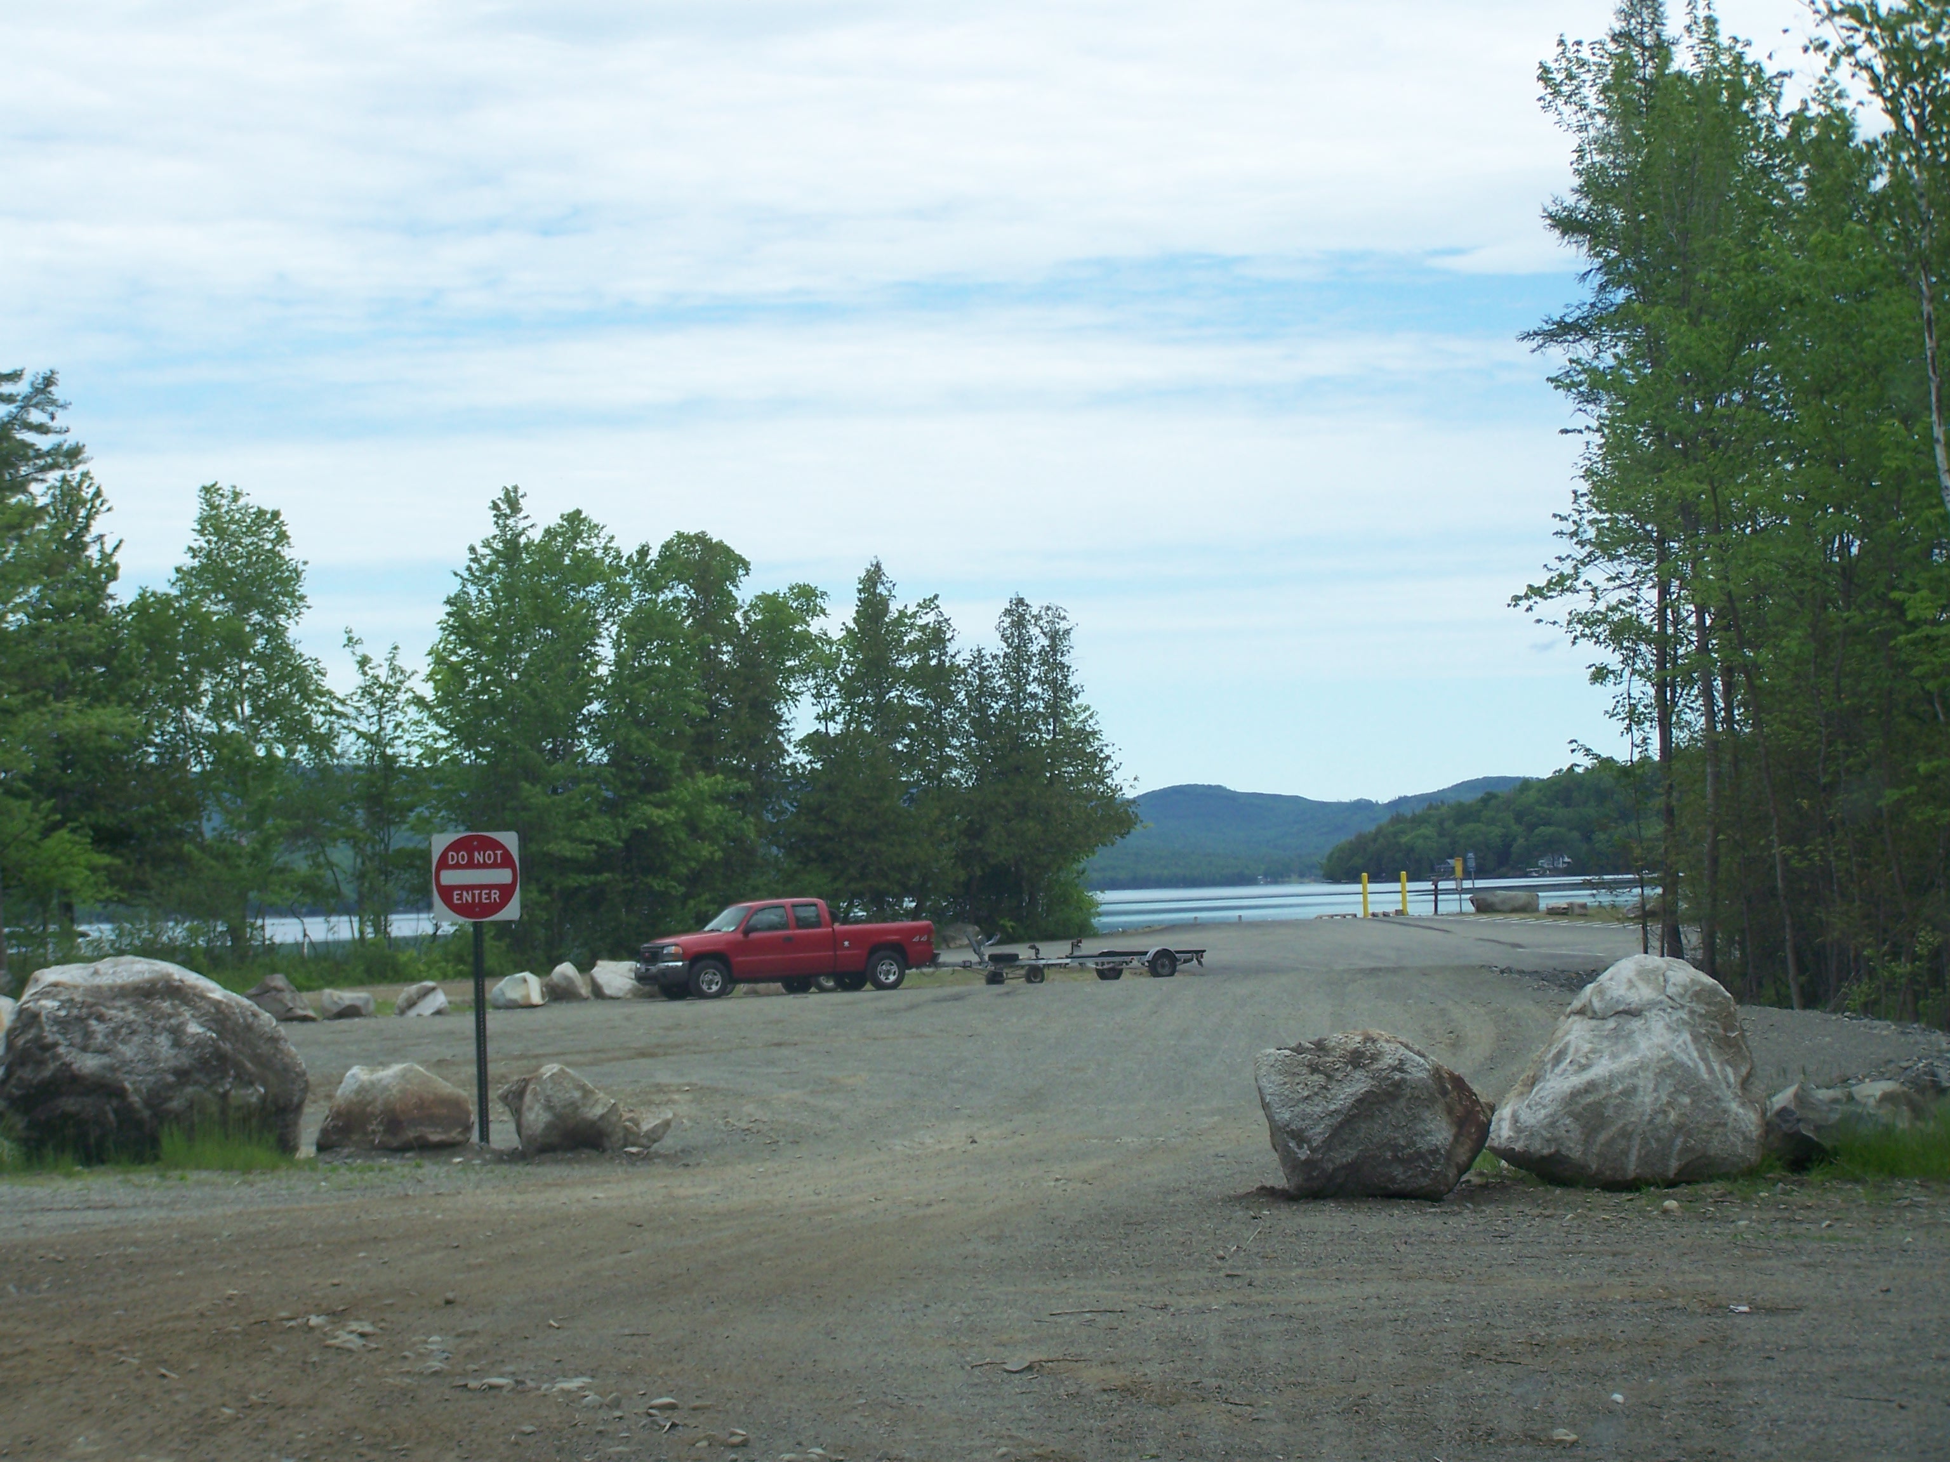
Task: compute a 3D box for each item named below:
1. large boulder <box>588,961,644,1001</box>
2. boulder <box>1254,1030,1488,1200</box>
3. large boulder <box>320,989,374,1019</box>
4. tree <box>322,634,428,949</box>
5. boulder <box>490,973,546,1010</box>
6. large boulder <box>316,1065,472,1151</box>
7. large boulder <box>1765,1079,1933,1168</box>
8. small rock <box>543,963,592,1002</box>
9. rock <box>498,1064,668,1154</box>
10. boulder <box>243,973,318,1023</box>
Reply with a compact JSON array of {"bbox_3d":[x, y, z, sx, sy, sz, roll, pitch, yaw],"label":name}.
[{"bbox_3d":[-6.987,4.934,77.000,1.250,0.760,0.900,-2,-2,-5],"label":"large boulder"},{"bbox_3d":[2.069,2.005,20.300,1.210,0.880,1.000,-2,-2,6],"label":"boulder"},{"bbox_3d":[-10.706,4.651,66.300,0.961,0.546,0.750,-1,-2,-9],"label":"large boulder"},{"bbox_3d":[-15.731,1.699,102.000,2.798,8.475,2.800,-1,-2,-9],"label":"tree"},{"bbox_3d":[-8.244,4.692,70.000,1.043,0.631,0.850,-1,-2,-7],"label":"boulder"},{"bbox_3d":[-4.054,2.628,27.150,1.090,0.610,0.800,-2,-2,-9],"label":"large boulder"},{"bbox_3d":[4.706,2.109,20.900,0.950,0.500,0.750,-3,-2,12],"label":"large boulder"},{"bbox_3d":[-7.773,4.771,74.000,0.899,0.754,0.800,-1,-2,-6],"label":"small rock"},{"bbox_3d":[-2.649,2.566,26.400,1.190,0.631,0.850,-1,-2,-6],"label":"rock"},{"bbox_3d":[-12.355,4.726,68.900,1.360,0.860,1.000,-2,-2,-10],"label":"boulder"}]

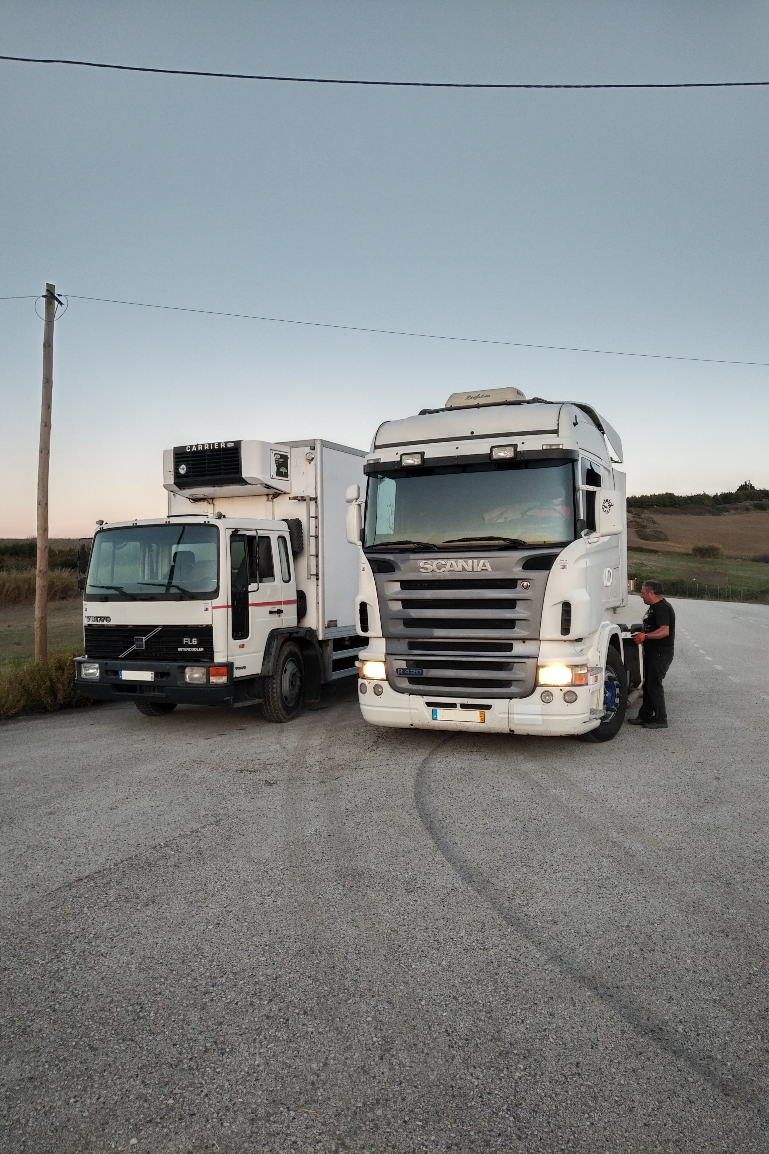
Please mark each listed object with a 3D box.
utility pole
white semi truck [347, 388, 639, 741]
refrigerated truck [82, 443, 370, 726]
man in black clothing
[{"bbox_3d":[-6.260,-1.772,14.800,0.250,7.265,0.250,1,0,0],"label":"utility pole"},{"bbox_3d":[1.826,-0.153,10.312,2.650,3.760,5.900,-1,0,23],"label":"white semi truck"},{"bbox_3d":[-0.965,0.006,12.801,2.550,3.530,8.200,-1,0,26],"label":"refrigerated truck"},{"bbox_3d":[3.041,0.873,9.170,0.520,1.670,0.520,-1,0,6],"label":"man in black clothing"}]

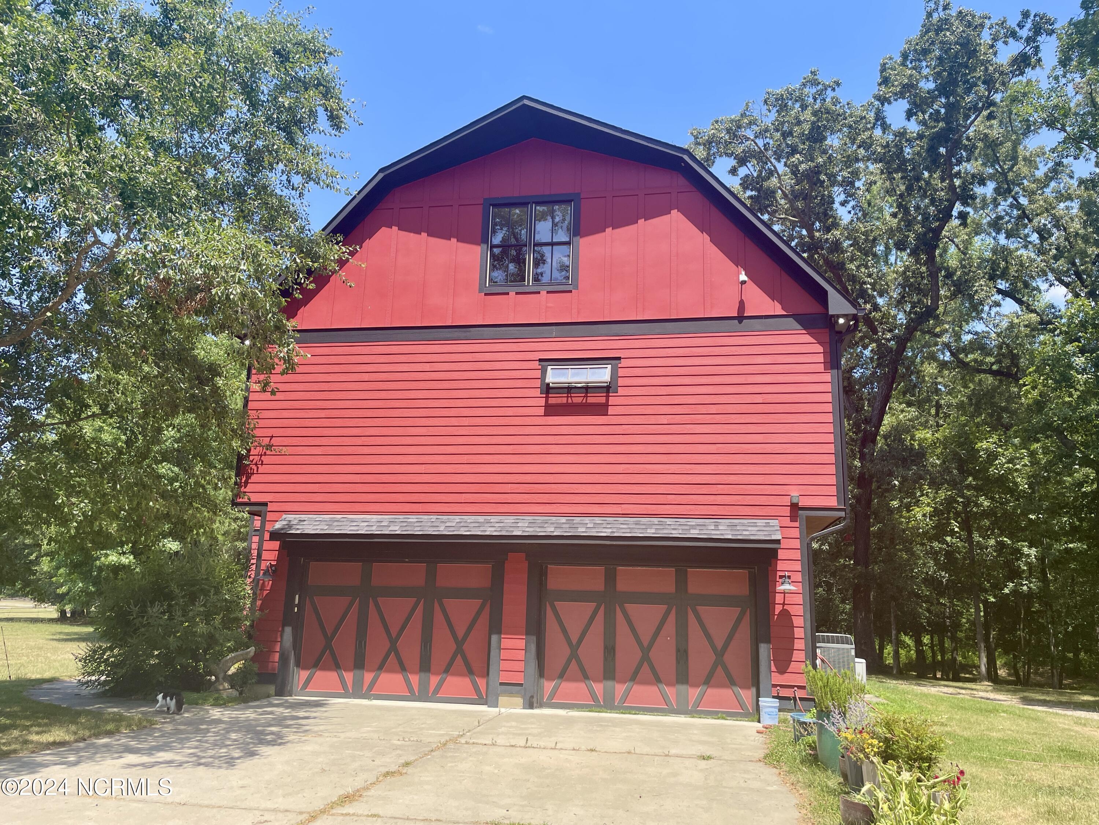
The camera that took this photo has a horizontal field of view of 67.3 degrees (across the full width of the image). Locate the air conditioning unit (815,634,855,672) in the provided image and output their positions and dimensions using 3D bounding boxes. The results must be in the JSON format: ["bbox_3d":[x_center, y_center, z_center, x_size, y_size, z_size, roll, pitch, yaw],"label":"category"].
[{"bbox_3d":[5.929,5.323,17.453,0.870,1.140,0.870,-1,-14,10],"label":"air conditioning unit"}]

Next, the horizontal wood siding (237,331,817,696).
[{"bbox_3d":[-0.553,1.602,14.740,10.868,6.143,0.200,-1,-14,10],"label":"horizontal wood siding"}]

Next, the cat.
[{"bbox_3d":[-5.584,4.237,12.147,0.460,0.320,0.160,-7,-16,32],"label":"cat"}]

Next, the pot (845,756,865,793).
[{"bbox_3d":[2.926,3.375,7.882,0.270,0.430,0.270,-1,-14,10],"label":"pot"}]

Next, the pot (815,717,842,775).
[{"bbox_3d":[2.994,3.475,8.747,0.350,0.640,0.350,-1,-14,10],"label":"pot"}]

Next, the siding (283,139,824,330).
[{"bbox_3d":[-0.338,-3.519,15.951,10.711,3.857,0.200,-1,-14,10],"label":"siding"}]

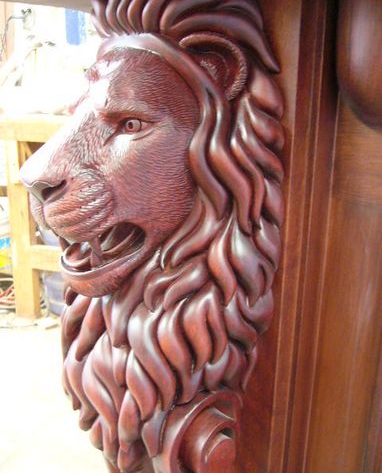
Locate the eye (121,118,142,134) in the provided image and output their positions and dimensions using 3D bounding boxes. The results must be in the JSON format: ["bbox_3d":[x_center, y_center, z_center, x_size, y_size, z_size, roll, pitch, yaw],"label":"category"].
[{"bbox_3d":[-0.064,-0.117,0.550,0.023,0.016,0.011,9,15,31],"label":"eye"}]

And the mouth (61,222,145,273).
[{"bbox_3d":[-0.106,0.011,0.585,0.078,0.046,0.085,-8,16,-36],"label":"mouth"}]

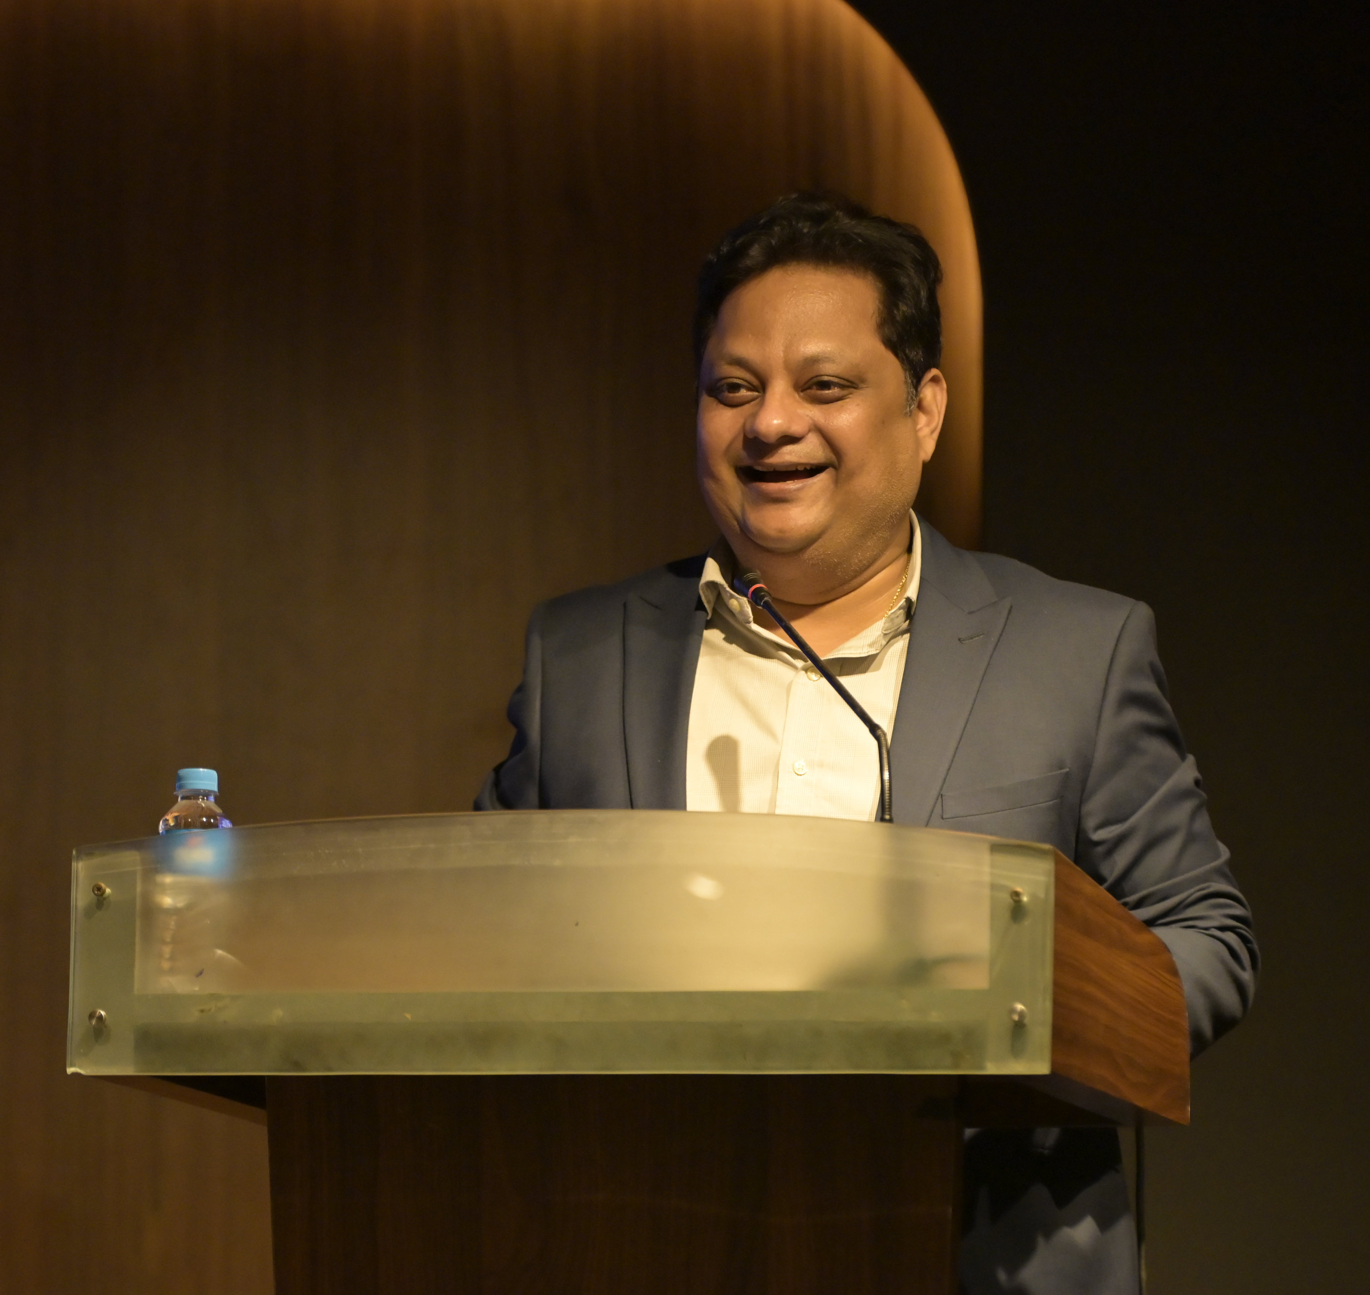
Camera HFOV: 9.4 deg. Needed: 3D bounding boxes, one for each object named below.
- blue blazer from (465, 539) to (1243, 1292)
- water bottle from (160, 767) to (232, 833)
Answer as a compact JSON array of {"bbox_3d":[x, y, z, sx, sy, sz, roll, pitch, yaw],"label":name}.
[{"bbox_3d":[0.125,0.280,6.100,0.550,0.750,0.400,-1,-8,14],"label":"blue blazer"},{"bbox_3d":[-0.337,0.166,5.760,0.054,0.165,0.054,1,-7,0],"label":"water bottle"}]

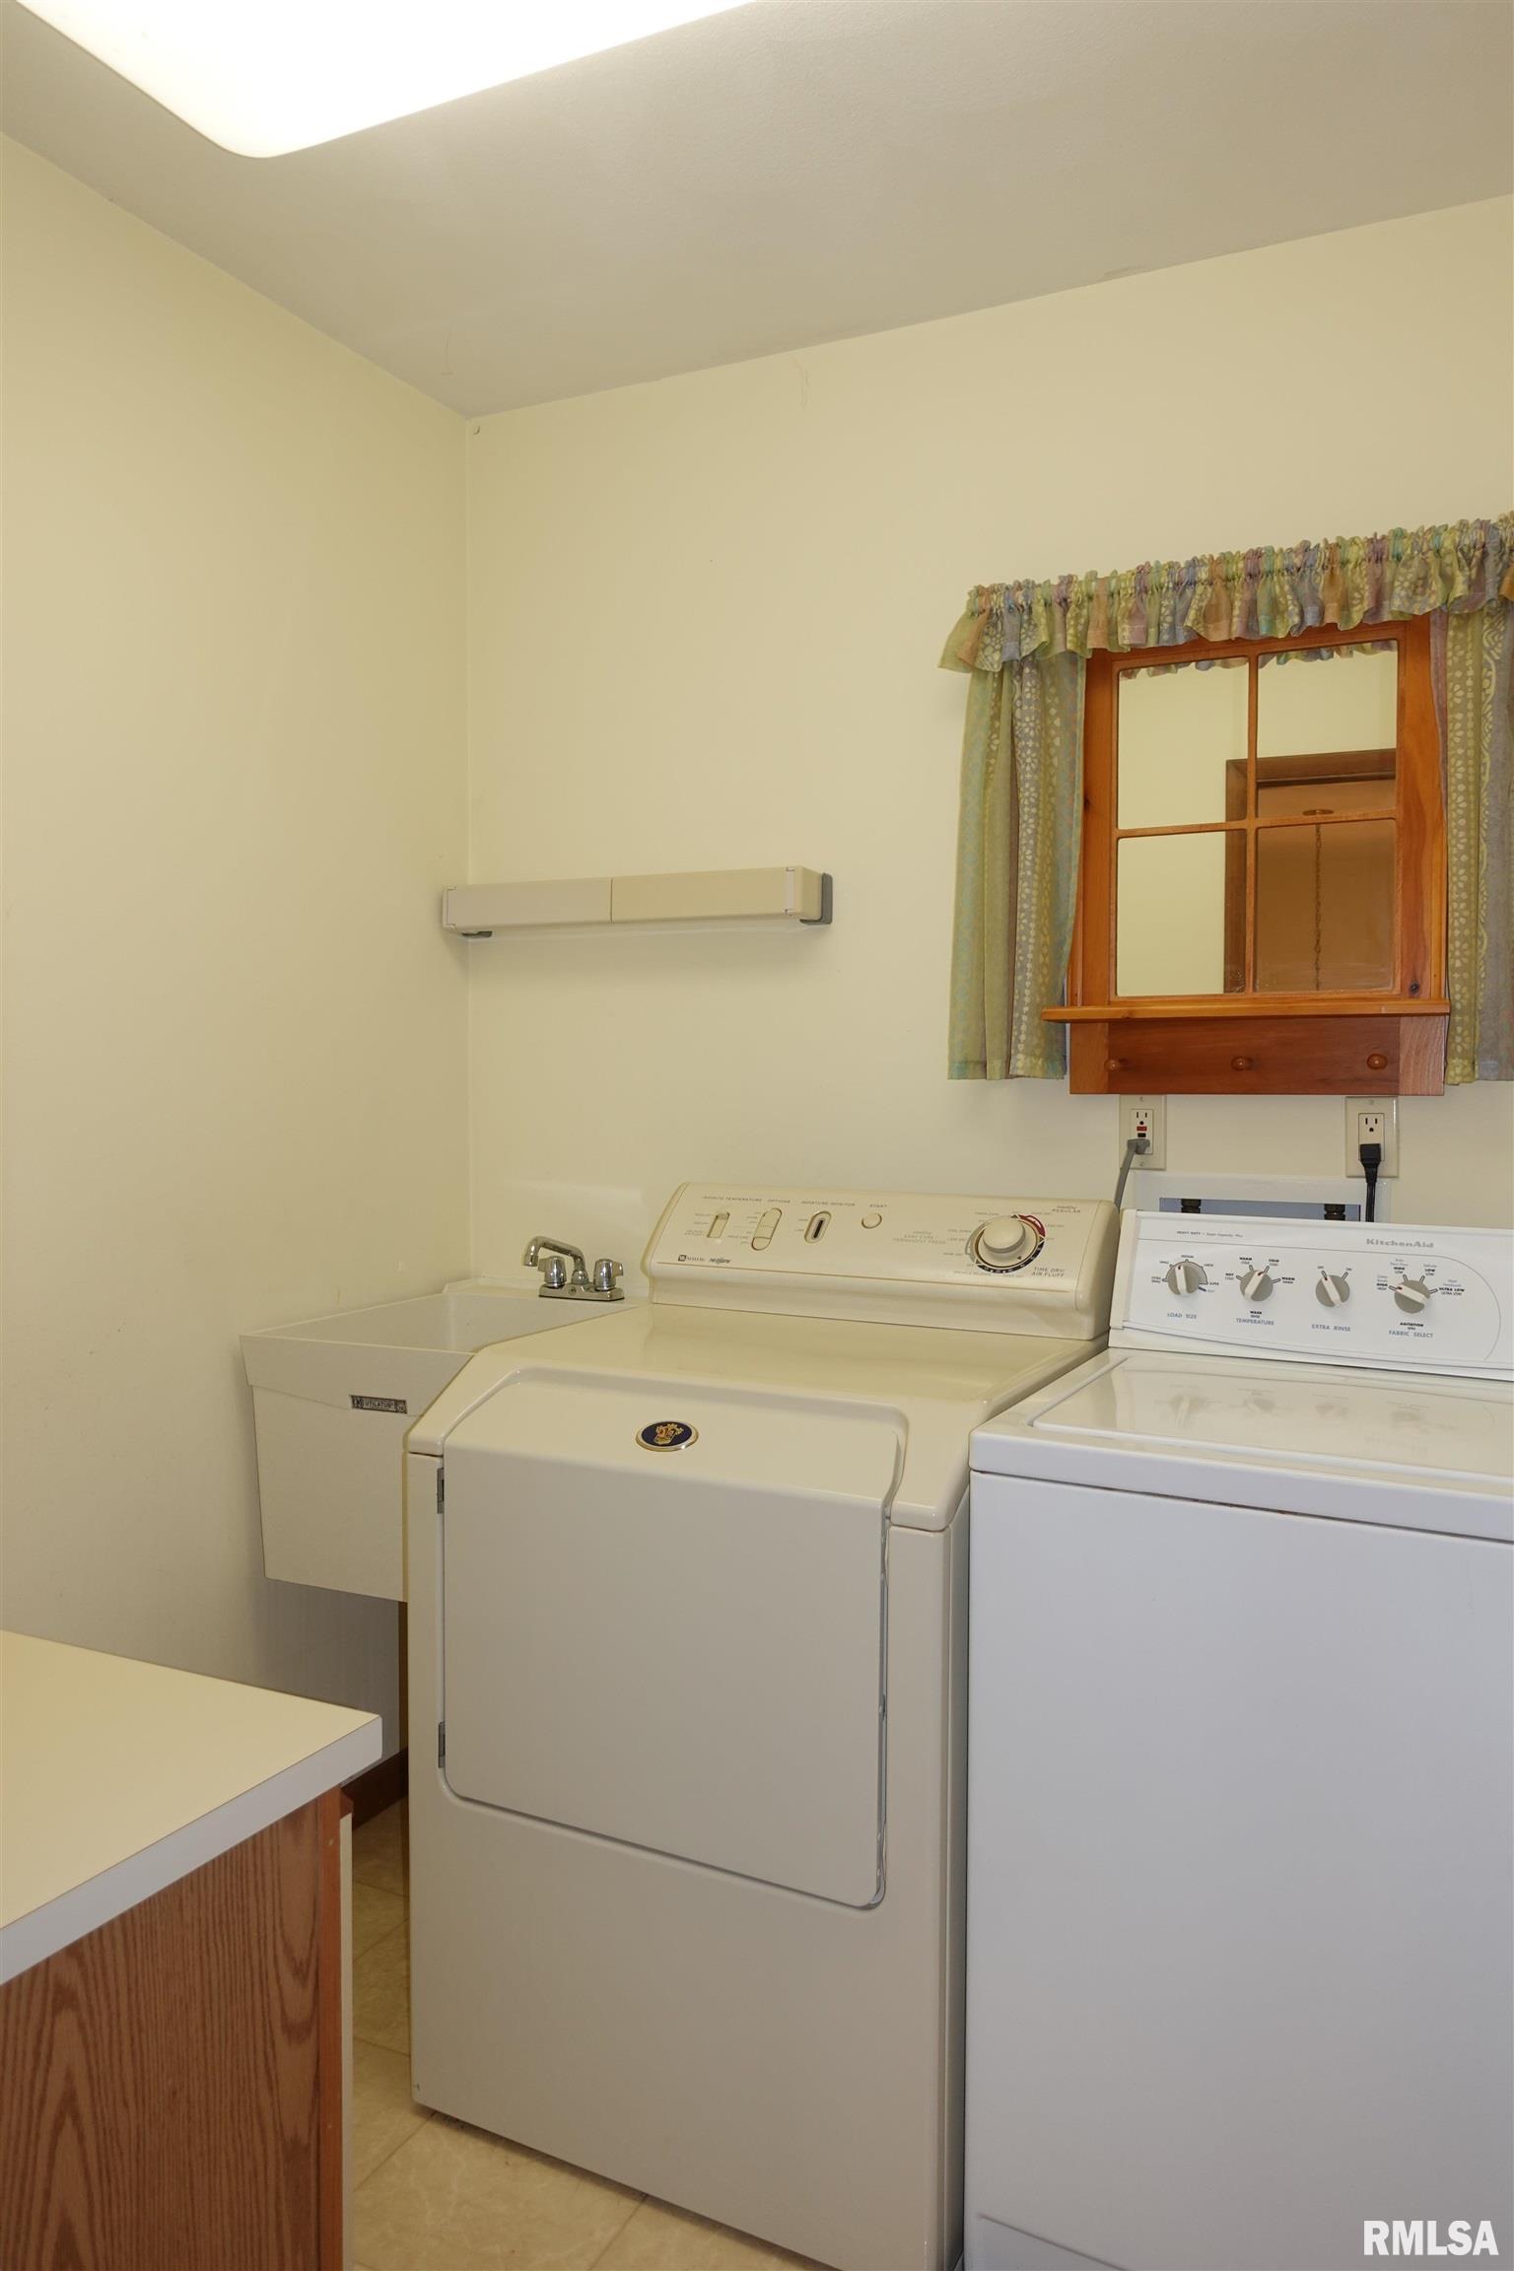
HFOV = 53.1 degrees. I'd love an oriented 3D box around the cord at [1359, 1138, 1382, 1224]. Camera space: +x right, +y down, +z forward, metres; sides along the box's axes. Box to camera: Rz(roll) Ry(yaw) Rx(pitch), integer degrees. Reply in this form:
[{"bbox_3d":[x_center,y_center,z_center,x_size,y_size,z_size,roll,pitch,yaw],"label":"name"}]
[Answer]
[{"bbox_3d":[0.851,0.066,2.101,0.031,0.120,0.040,2,3,27],"label":"cord"}]

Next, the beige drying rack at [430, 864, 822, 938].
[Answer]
[{"bbox_3d":[-0.225,-0.394,2.599,0.730,0.089,0.090,2,3,27],"label":"beige drying rack"}]

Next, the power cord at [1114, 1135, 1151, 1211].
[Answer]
[{"bbox_3d":[0.558,0.054,2.248,0.052,0.120,0.040,2,3,27],"label":"power cord"}]

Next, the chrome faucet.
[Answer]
[{"bbox_3d":[-0.338,0.226,2.603,0.149,0.129,0.197,2,3,27],"label":"chrome faucet"}]

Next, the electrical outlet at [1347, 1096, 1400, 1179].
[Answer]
[{"bbox_3d":[0.860,0.003,2.115,0.070,0.114,0.012,2,3,27],"label":"electrical outlet"}]

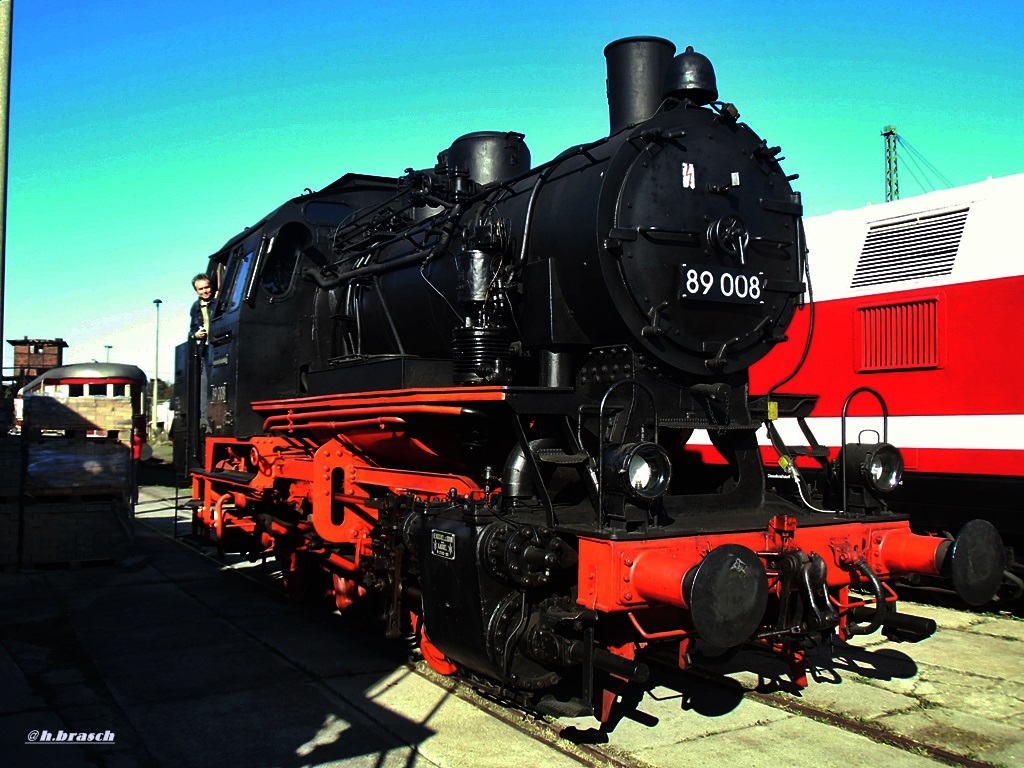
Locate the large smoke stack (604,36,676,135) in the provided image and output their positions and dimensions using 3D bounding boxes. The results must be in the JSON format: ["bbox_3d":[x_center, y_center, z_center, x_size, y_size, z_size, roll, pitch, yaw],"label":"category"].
[{"bbox_3d":[0.832,-1.855,6.319,0.460,0.620,0.460,1,-3,-30],"label":"large smoke stack"}]

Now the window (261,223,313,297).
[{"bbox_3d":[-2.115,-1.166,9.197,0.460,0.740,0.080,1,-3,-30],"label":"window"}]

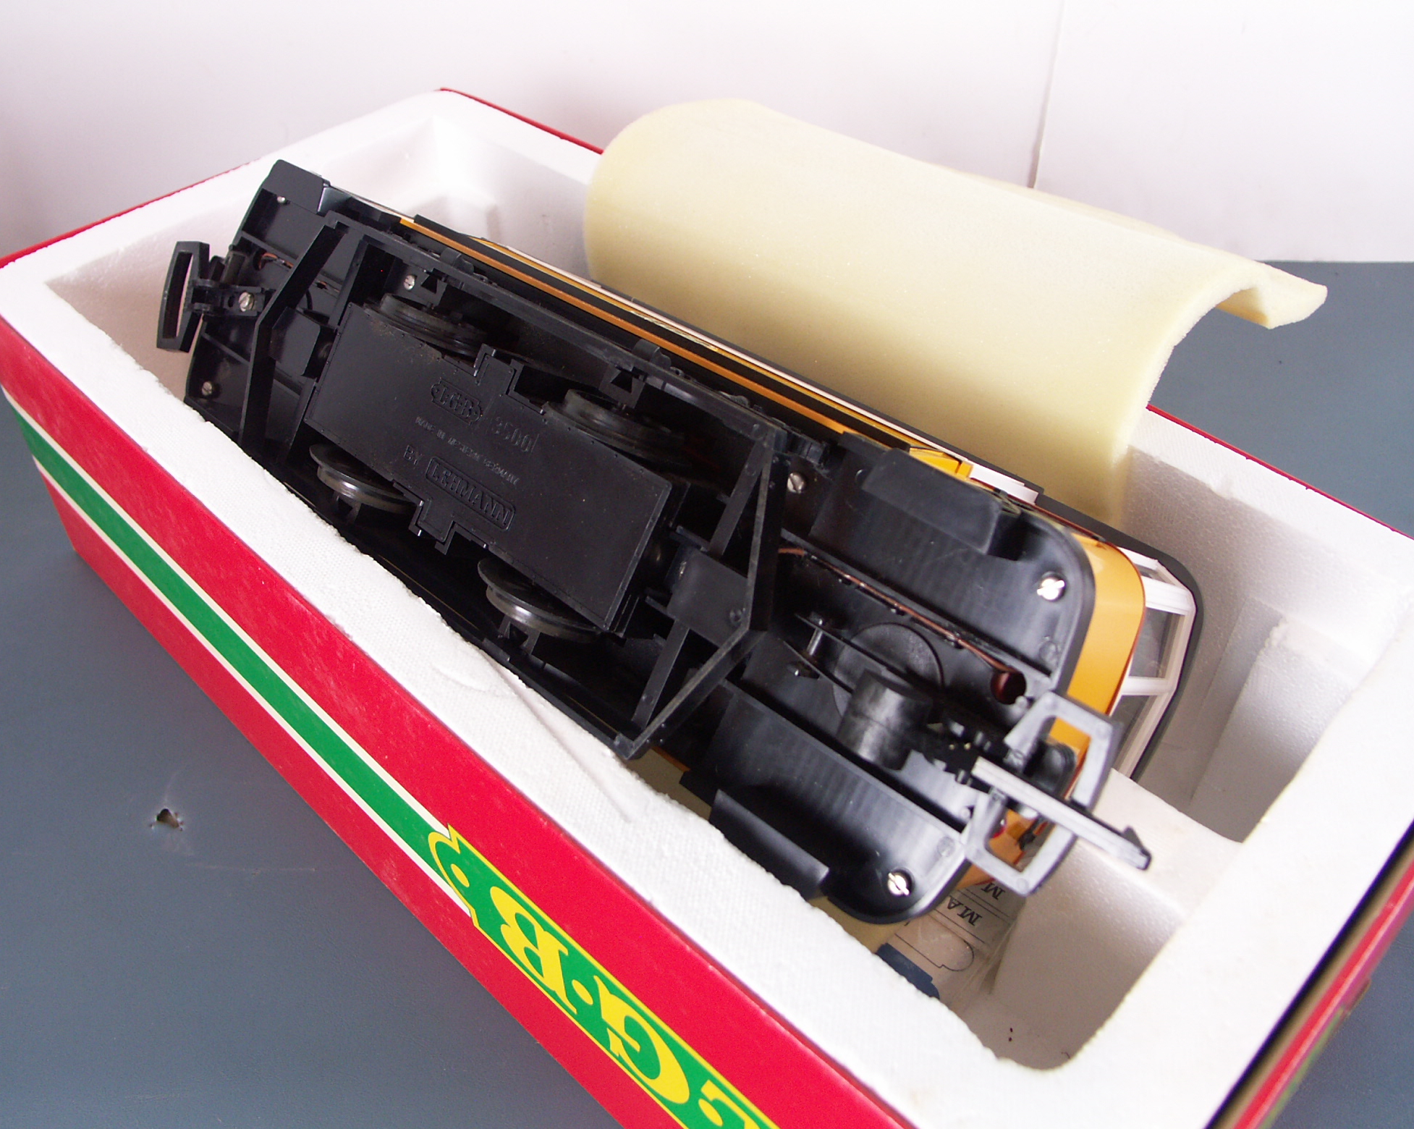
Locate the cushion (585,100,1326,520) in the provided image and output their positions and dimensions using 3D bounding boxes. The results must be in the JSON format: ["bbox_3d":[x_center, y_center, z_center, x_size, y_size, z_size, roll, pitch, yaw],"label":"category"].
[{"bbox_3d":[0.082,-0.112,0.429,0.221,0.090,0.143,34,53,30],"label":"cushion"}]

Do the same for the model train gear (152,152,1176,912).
[{"bbox_3d":[-0.019,-0.018,0.340,0.343,0.093,0.140,31,11,34],"label":"model train gear"}]

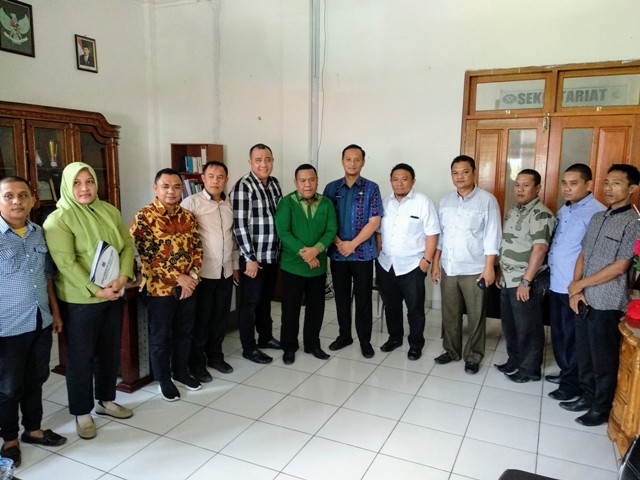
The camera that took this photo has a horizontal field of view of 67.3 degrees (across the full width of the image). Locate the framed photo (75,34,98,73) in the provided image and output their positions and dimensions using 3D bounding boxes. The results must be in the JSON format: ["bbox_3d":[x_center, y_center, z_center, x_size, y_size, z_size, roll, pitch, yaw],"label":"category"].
[{"bbox_3d":[-2.904,-2.304,5.977,0.025,0.398,0.289,5,10,25],"label":"framed photo"}]

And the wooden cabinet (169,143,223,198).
[{"bbox_3d":[-1.691,-0.353,6.709,0.620,1.900,0.315,5,9,25],"label":"wooden cabinet"}]

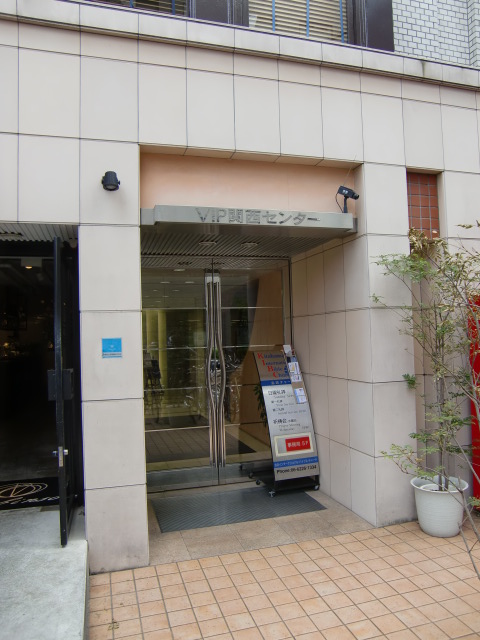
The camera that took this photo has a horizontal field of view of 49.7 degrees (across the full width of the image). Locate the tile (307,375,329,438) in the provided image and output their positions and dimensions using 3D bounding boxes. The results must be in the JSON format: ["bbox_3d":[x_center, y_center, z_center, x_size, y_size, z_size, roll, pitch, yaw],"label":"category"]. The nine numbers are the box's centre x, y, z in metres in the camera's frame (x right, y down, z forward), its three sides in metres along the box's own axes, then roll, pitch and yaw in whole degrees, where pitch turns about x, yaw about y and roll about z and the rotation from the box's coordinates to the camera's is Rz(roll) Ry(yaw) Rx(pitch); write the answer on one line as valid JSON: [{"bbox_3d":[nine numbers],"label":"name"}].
[{"bbox_3d":[0.807,0.848,5.170,0.030,0.594,0.410,-1,-2,-18],"label":"tile"}]

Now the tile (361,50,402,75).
[{"bbox_3d":[1.166,-2.108,4.263,0.389,0.138,0.050,-1,-2,-18],"label":"tile"}]

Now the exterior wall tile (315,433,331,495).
[{"bbox_3d":[0.810,1.408,5.041,0.030,0.530,0.388,-1,-2,-18],"label":"exterior wall tile"}]

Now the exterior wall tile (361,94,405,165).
[{"bbox_3d":[1.210,-1.607,4.393,0.406,0.588,0.030,-1,-2,-18],"label":"exterior wall tile"}]

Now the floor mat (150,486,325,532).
[{"bbox_3d":[-0.043,1.695,4.721,1.465,0.012,0.840,-1,-3,-18],"label":"floor mat"}]

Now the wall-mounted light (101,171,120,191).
[{"bbox_3d":[-0.895,-0.967,3.600,0.122,0.115,0.140,-1,-2,-18],"label":"wall-mounted light"}]

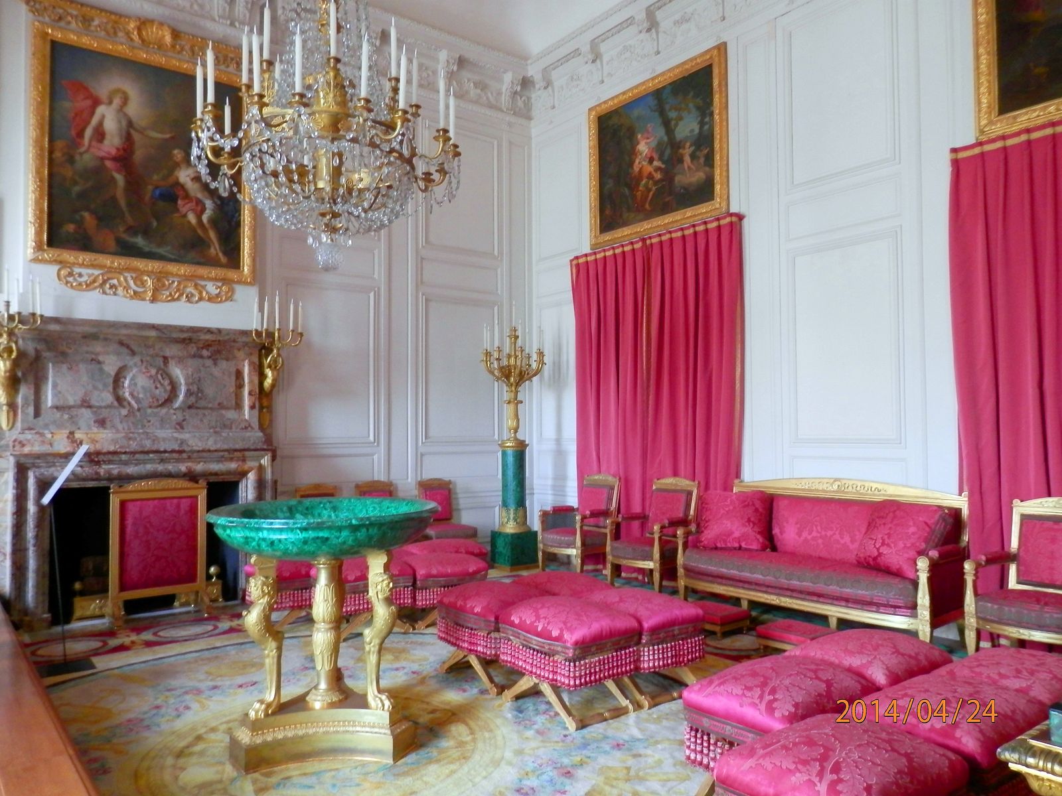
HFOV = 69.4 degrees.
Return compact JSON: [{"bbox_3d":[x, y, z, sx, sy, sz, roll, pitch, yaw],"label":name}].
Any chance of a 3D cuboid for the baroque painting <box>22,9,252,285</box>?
[{"bbox_3d":[-3.331,-2.065,6.724,1.774,1.986,0.110,1,-2,-37],"label":"baroque painting"}]

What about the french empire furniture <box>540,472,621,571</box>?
[{"bbox_3d":[0.530,1.385,8.513,0.640,1.057,0.679,1,-3,-37],"label":"french empire furniture"}]

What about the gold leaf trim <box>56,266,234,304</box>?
[{"bbox_3d":[-3.436,-0.985,6.939,1.455,0.247,0.078,1,-3,-37],"label":"gold leaf trim"}]

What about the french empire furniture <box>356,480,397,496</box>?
[{"bbox_3d":[-1.403,1.332,7.513,0.490,1.000,0.540,1,-3,-38],"label":"french empire furniture"}]

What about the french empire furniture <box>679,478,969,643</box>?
[{"bbox_3d":[2.294,1.237,6.318,0.698,1.140,2.212,1,-3,-37],"label":"french empire furniture"}]

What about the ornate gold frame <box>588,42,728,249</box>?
[{"bbox_3d":[1.233,-2.462,7.789,0.100,1.586,1.883,1,-3,-38],"label":"ornate gold frame"}]

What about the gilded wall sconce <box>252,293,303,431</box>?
[{"bbox_3d":[-2.344,-0.333,7.117,0.400,1.271,0.440,-1,-2,7],"label":"gilded wall sconce"}]

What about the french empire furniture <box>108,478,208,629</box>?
[{"bbox_3d":[-3.035,1.232,6.289,0.728,1.136,0.360,1,-3,-38],"label":"french empire furniture"}]

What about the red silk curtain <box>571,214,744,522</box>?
[{"bbox_3d":[1.189,0.110,7.678,0.200,3.402,2.335,1,-3,-38],"label":"red silk curtain"}]

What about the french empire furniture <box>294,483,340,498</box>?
[{"bbox_3d":[-1.885,1.322,7.139,0.490,1.000,0.540,1,-3,-38],"label":"french empire furniture"}]

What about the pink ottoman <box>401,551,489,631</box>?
[{"bbox_3d":[-0.753,1.566,6.419,0.660,0.533,0.485,1,-3,-37],"label":"pink ottoman"}]

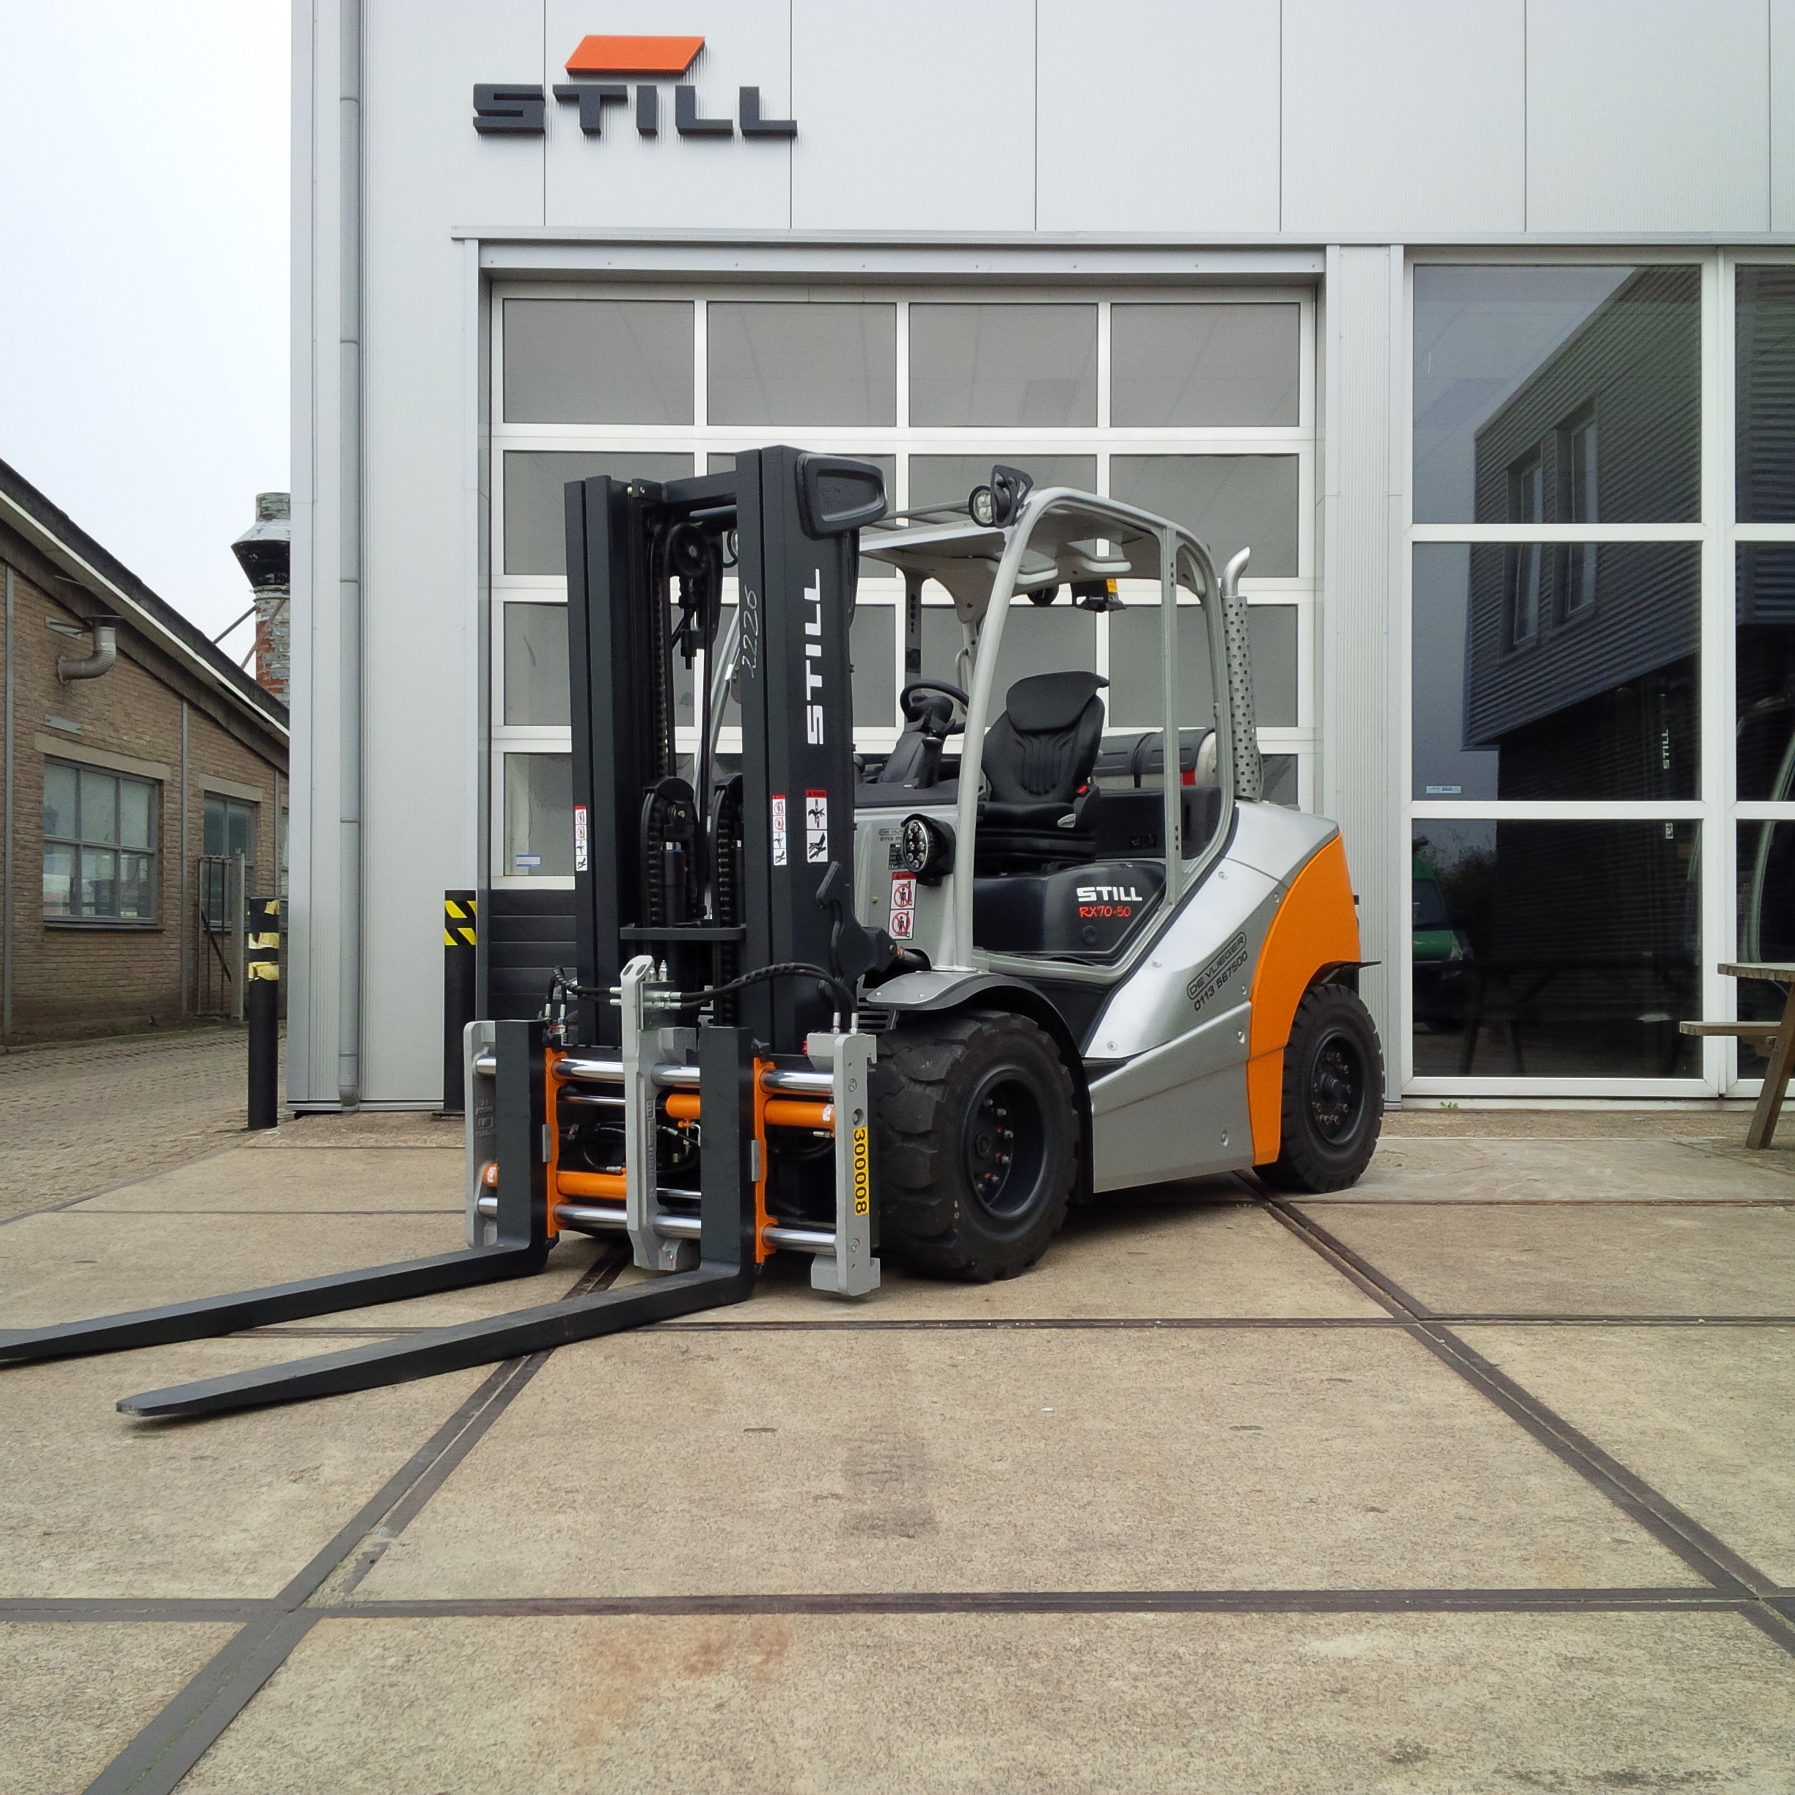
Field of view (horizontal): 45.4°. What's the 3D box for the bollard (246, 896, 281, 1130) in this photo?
[{"bbox_3d":[-2.940,0.537,9.950,0.138,1.070,0.138,0,0,0],"label":"bollard"}]

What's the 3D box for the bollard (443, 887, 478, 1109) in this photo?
[{"bbox_3d":[-2.125,0.510,10.420,0.153,1.085,0.153,0,0,0],"label":"bollard"}]

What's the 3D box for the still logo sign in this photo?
[{"bbox_3d":[-1.283,-3.985,10.490,1.575,0.460,0.100,0,0,0],"label":"still logo sign"}]

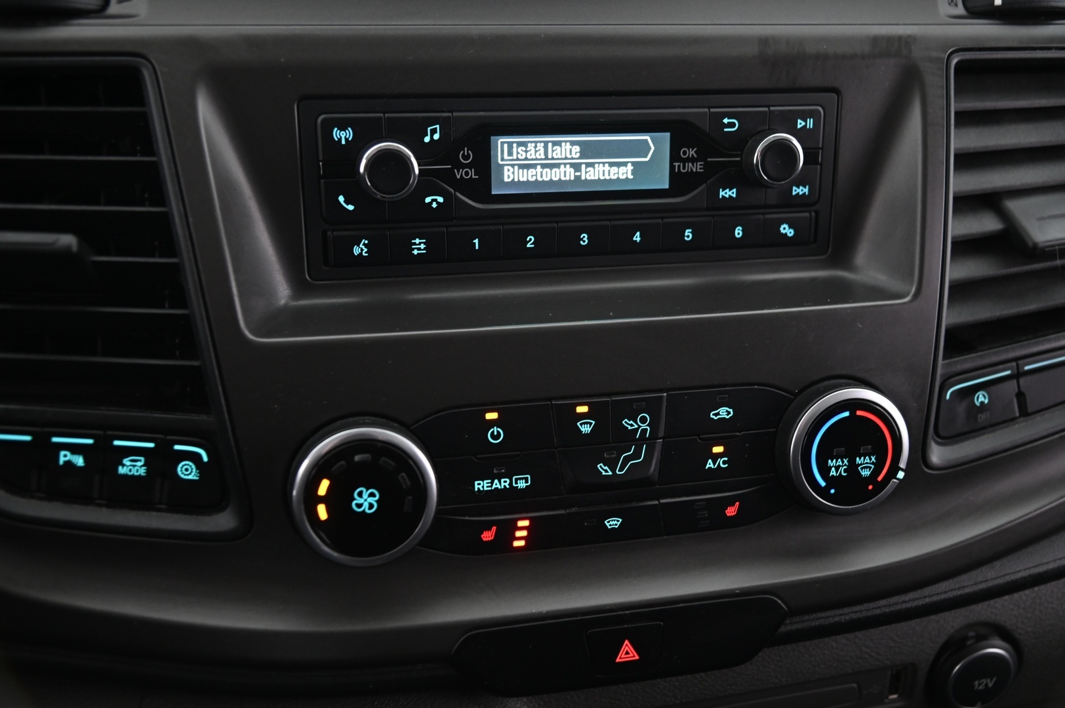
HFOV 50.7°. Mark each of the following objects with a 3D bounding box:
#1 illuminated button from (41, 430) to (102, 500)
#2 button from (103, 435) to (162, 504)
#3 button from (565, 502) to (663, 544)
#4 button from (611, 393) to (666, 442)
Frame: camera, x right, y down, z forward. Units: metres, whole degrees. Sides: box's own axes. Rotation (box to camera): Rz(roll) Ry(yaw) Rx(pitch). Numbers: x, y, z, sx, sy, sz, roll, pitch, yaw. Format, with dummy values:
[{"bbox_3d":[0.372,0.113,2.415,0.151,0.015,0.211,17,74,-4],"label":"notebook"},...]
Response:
[{"bbox_3d":[-0.159,0.038,0.393,0.022,0.024,0.007,3,2,6],"label":"illuminated button"},{"bbox_3d":[-0.137,0.040,0.391,0.022,0.024,0.007,3,2,6],"label":"button"},{"bbox_3d":[0.028,0.060,0.398,0.035,0.013,0.007,-4,3,-12],"label":"button"},{"bbox_3d":[0.037,0.022,0.399,0.020,0.017,0.007,-4,5,-12],"label":"button"}]

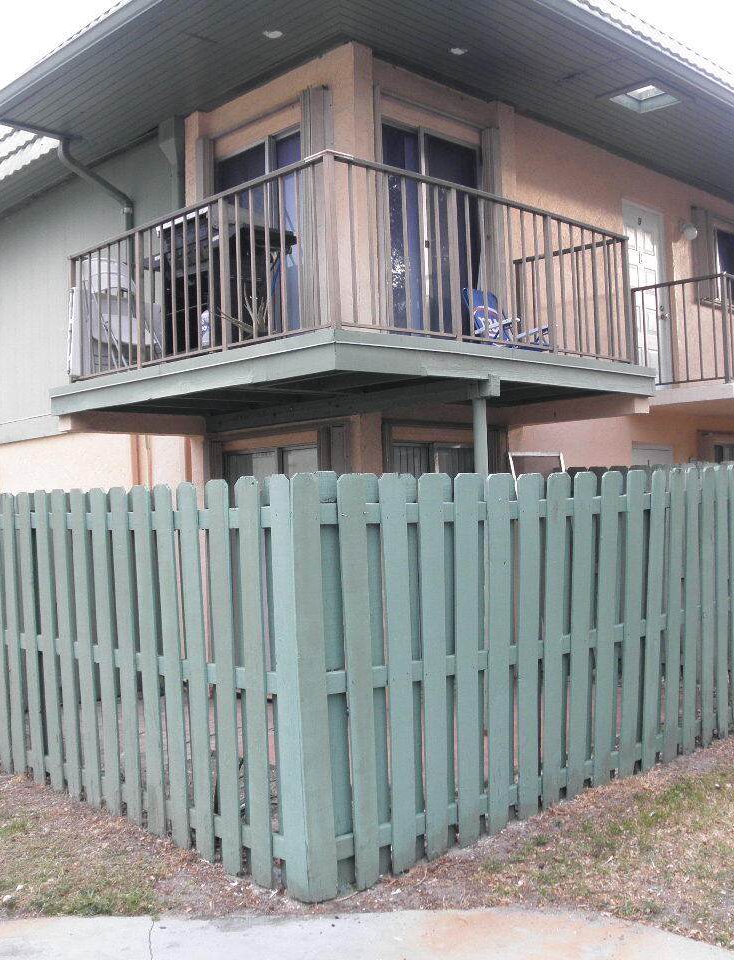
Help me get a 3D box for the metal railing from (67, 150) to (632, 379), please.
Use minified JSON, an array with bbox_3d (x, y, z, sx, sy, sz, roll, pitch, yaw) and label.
[{"bbox_3d":[-0.121,-1.377,8.401,3.194,1.089,3.493,-3,-1,44],"label":"metal railing"}]

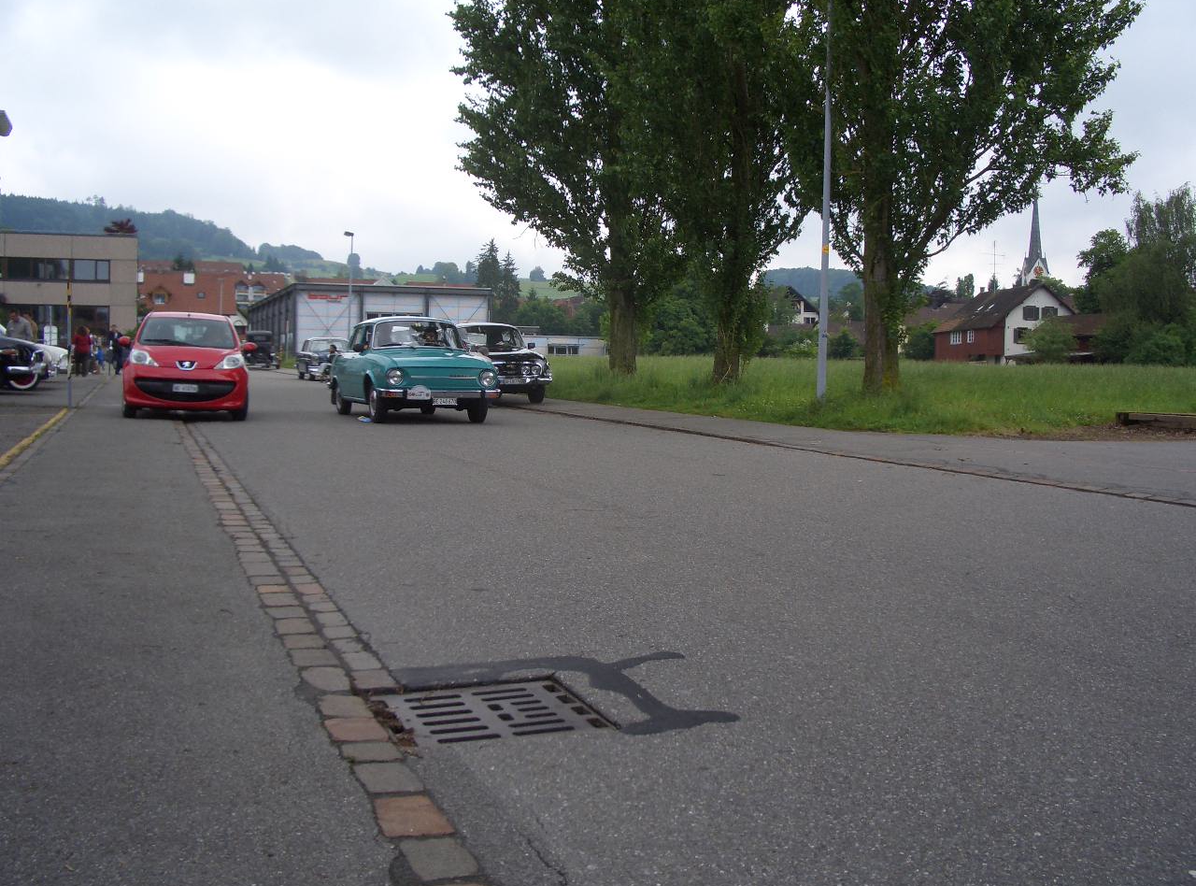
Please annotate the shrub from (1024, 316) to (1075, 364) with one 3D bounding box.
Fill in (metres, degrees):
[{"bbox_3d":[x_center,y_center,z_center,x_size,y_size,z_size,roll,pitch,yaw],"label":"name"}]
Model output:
[{"bbox_3d":[36.612,-8.179,98.000,4.100,4.200,4.000,3,4,20],"label":"shrub"}]

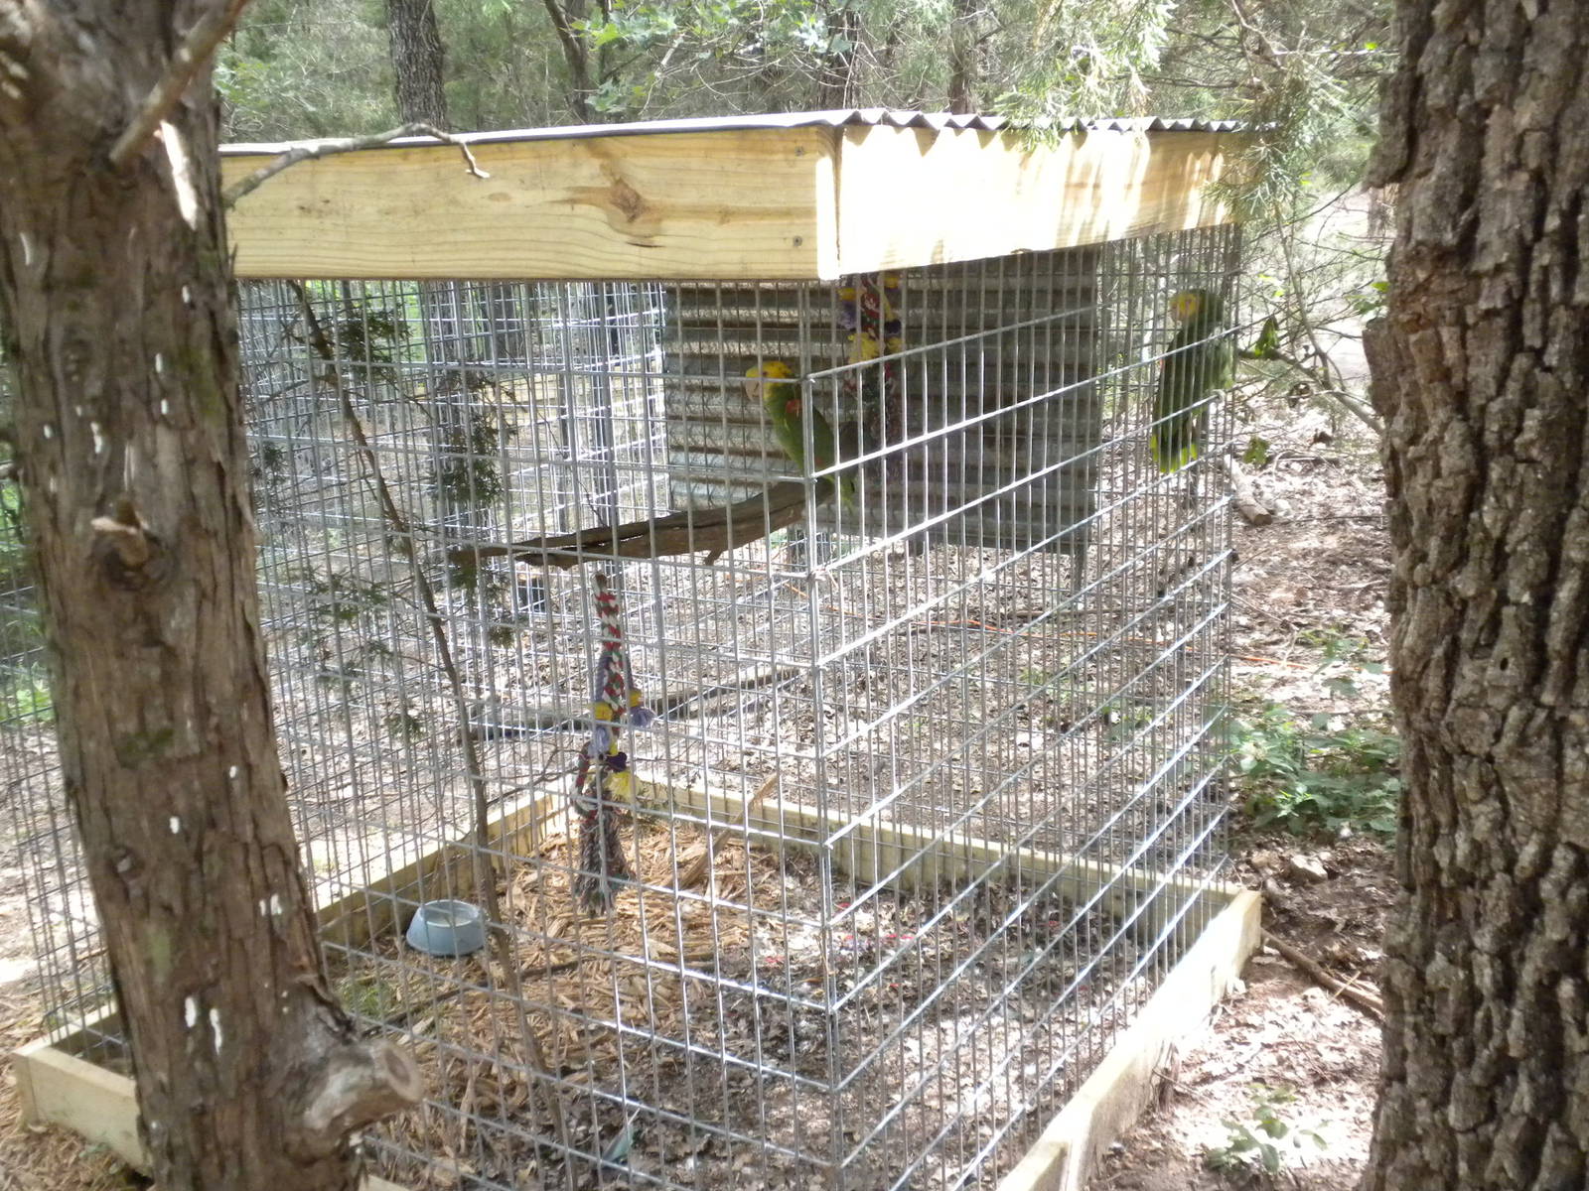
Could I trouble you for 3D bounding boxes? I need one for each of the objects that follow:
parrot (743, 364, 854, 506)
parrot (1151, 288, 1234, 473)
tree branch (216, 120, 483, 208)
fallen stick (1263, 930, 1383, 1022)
[{"bbox_3d":[0.013,-0.305,3.220,0.210,0.270,0.110,-7,15,-18],"label":"parrot"},{"bbox_3d":[0.700,-0.376,2.980,0.150,0.320,0.120,-8,15,-19],"label":"parrot"},{"bbox_3d":[-0.413,-0.406,1.600,0.250,0.080,0.070,-3,15,0],"label":"tree branch"},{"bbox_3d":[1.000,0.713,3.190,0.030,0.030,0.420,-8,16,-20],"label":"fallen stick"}]

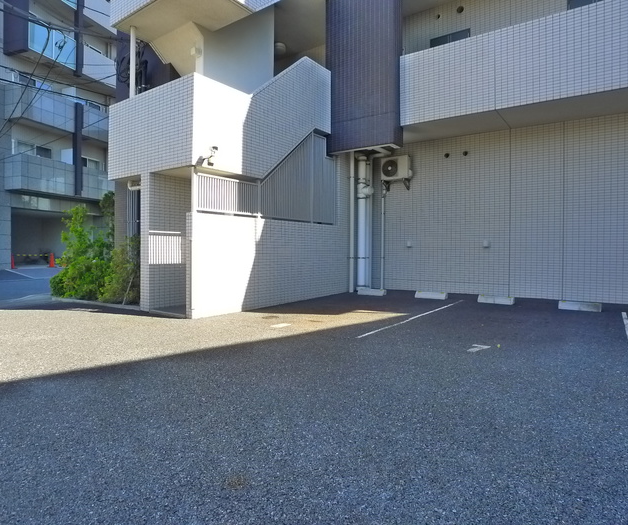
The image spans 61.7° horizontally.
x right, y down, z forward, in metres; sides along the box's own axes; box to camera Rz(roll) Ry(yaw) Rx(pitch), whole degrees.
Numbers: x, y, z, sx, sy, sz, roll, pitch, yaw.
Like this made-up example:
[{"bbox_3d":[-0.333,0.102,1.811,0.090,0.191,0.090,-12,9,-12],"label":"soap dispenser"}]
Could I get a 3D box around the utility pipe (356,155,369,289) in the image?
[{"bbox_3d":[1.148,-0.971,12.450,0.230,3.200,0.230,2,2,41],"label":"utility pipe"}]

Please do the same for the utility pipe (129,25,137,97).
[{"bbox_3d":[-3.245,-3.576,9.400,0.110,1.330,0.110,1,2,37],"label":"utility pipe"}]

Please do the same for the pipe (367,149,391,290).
[{"bbox_3d":[1.521,-0.998,12.500,0.600,3.250,0.200,2,2,41],"label":"pipe"}]

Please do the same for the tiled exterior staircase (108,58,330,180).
[{"bbox_3d":[-1.660,-2.660,9.950,2.500,2.500,3.550,1,1,39],"label":"tiled exterior staircase"}]

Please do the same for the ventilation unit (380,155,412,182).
[{"bbox_3d":[1.891,-2.154,12.050,0.770,0.550,0.300,2,2,41],"label":"ventilation unit"}]

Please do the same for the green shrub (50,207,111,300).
[{"bbox_3d":[-4.643,-0.210,10.500,1.150,1.860,1.120,1,2,37],"label":"green shrub"}]

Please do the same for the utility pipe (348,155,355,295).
[{"bbox_3d":[0.849,-0.905,11.900,0.120,3.170,0.120,0,1,0],"label":"utility pipe"}]

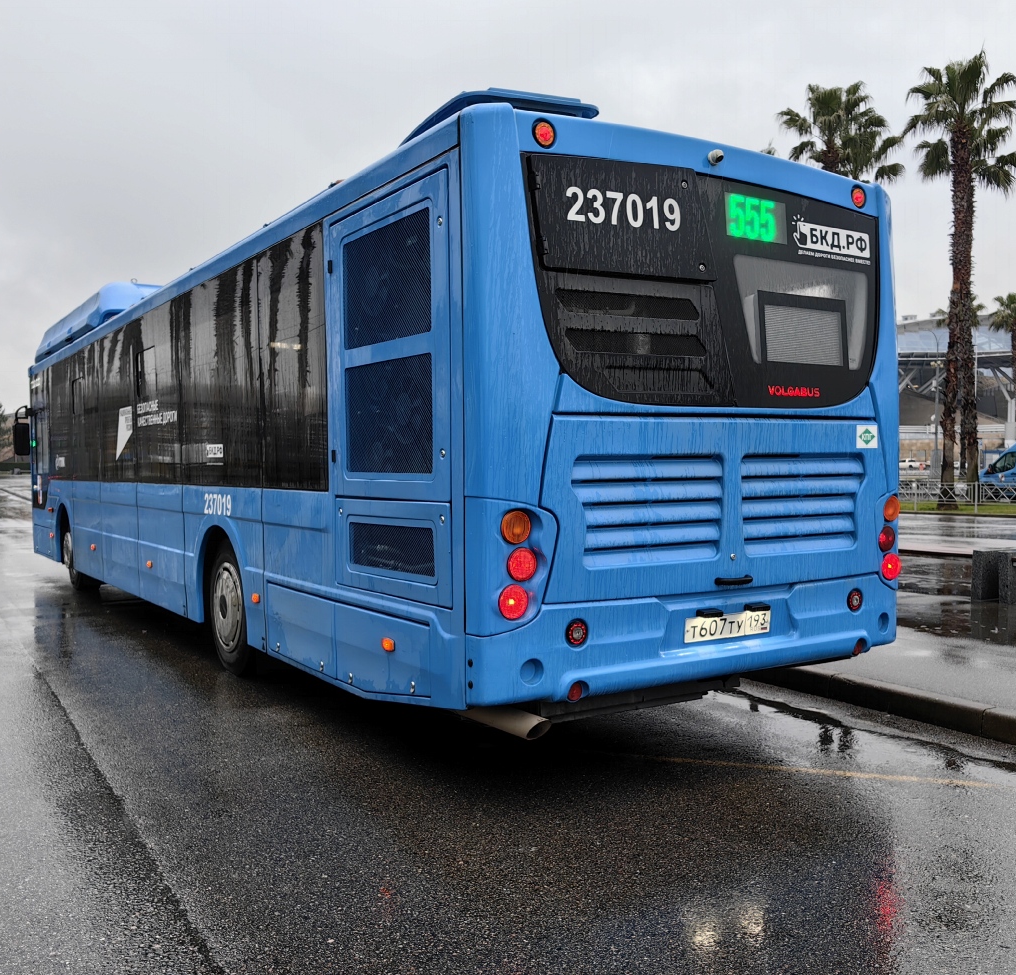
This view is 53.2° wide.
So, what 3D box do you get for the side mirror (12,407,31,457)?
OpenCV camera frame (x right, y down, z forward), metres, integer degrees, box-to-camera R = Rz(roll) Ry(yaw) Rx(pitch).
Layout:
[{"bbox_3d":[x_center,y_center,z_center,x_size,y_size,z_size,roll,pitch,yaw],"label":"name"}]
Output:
[{"bbox_3d":[-6.535,-0.751,13.630,0.210,0.660,0.220,-1,1,-33],"label":"side mirror"}]

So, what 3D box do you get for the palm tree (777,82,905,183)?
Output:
[{"bbox_3d":[9.883,-5.850,30.500,3.700,12.500,3.700,0,1,18],"label":"palm tree"}]

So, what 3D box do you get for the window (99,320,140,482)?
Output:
[{"bbox_3d":[-3.477,-0.728,9.085,0.060,1.360,1.520,-1,1,-33],"label":"window"}]

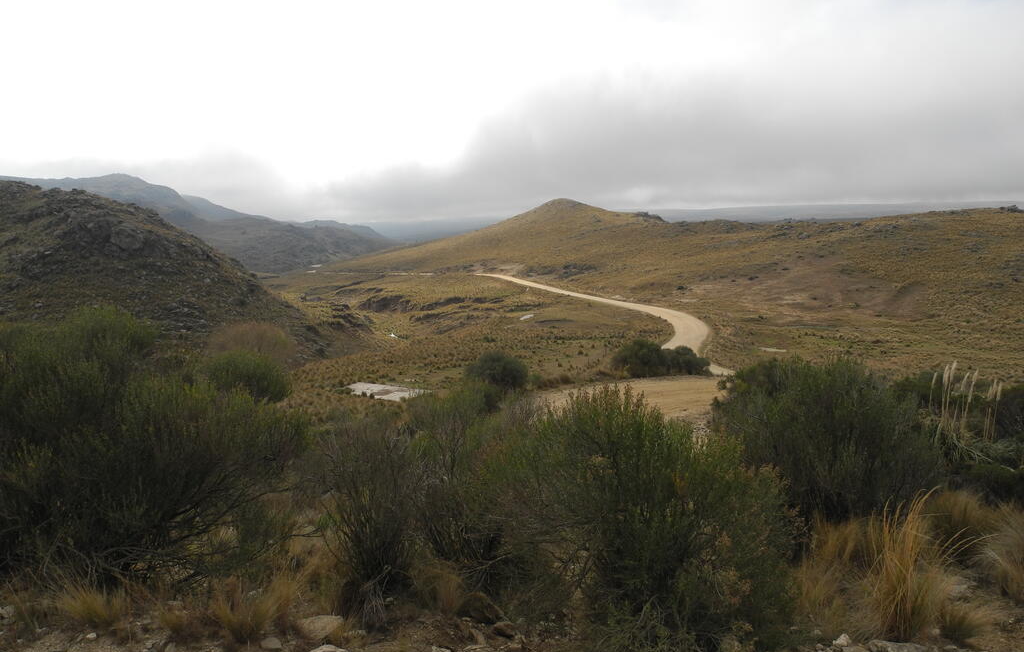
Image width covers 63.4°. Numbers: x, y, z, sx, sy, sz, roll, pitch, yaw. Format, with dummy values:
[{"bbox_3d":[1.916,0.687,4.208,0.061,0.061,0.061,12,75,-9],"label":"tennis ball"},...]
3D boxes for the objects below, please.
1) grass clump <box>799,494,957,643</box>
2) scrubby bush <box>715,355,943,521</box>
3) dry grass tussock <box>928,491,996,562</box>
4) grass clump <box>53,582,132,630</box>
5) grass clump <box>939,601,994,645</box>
[{"bbox_3d":[1.637,1.079,3.775,0.740,0.644,0.592,0,7,0],"label":"grass clump"},{"bbox_3d":[2.322,0.895,6.200,1.583,1.300,1.424,3,8,21],"label":"scrubby bush"},{"bbox_3d":[2.602,1.190,4.833,0.414,0.475,0.394,0,7,0],"label":"dry grass tussock"},{"bbox_3d":[-1.932,1.293,3.861,0.348,0.205,0.296,0,7,0],"label":"grass clump"},{"bbox_3d":[2.019,1.318,3.712,0.247,0.184,0.222,0,7,0],"label":"grass clump"}]

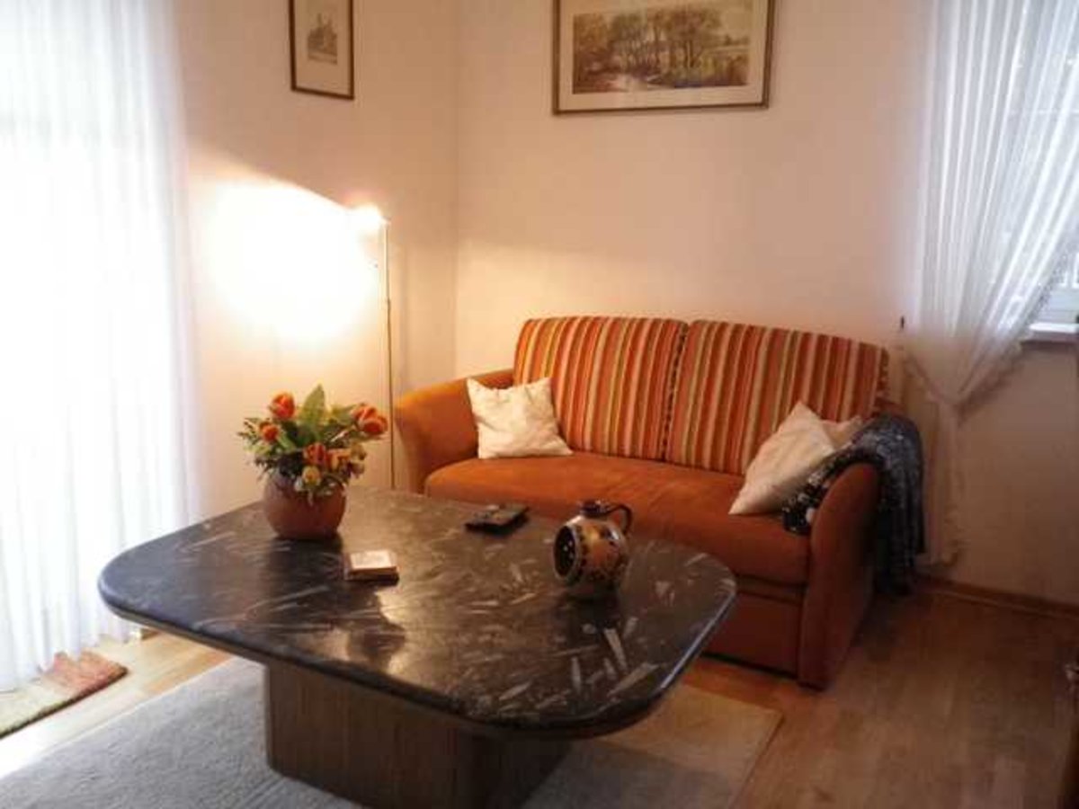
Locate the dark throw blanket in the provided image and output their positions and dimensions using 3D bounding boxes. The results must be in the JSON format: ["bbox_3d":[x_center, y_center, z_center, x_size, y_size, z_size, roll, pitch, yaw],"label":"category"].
[{"bbox_3d":[0.964,0.317,2.639,0.334,0.570,0.589,8,15,29],"label":"dark throw blanket"}]

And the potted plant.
[{"bbox_3d":[-0.587,0.146,2.217,0.356,0.373,0.341,1,13,0],"label":"potted plant"}]

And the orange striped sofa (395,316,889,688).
[{"bbox_3d":[0.382,0.196,3.034,1.624,0.897,0.823,8,15,29],"label":"orange striped sofa"}]

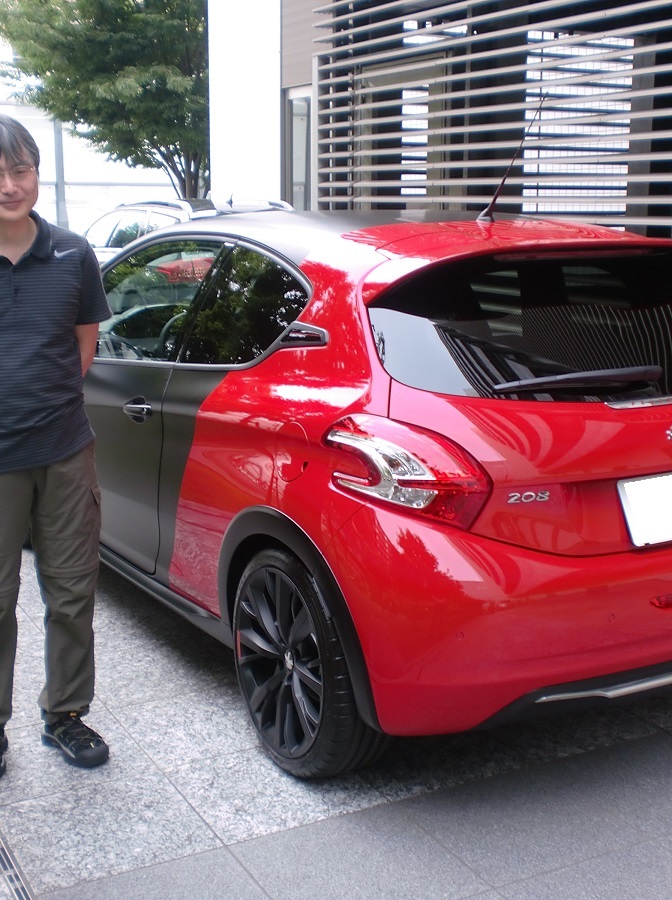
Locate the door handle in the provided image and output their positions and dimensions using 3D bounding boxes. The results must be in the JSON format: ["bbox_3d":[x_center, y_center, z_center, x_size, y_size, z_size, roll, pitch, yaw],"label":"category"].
[{"bbox_3d":[-0.638,-0.125,3.874,0.055,0.075,0.230,-7,13,-29],"label":"door handle"}]

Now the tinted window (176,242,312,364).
[{"bbox_3d":[-0.257,-0.398,3.473,0.060,0.410,0.670,20,-1,-32],"label":"tinted window"}]

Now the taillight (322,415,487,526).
[{"bbox_3d":[0.163,0.050,2.845,0.270,0.270,0.350,-7,13,-29],"label":"taillight"}]

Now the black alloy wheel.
[{"bbox_3d":[-0.070,0.548,3.256,0.220,0.630,0.630,-7,13,-29],"label":"black alloy wheel"}]

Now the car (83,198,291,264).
[{"bbox_3d":[-1.707,-1.938,13.050,1.800,1.480,4.500,-6,13,-29],"label":"car"}]

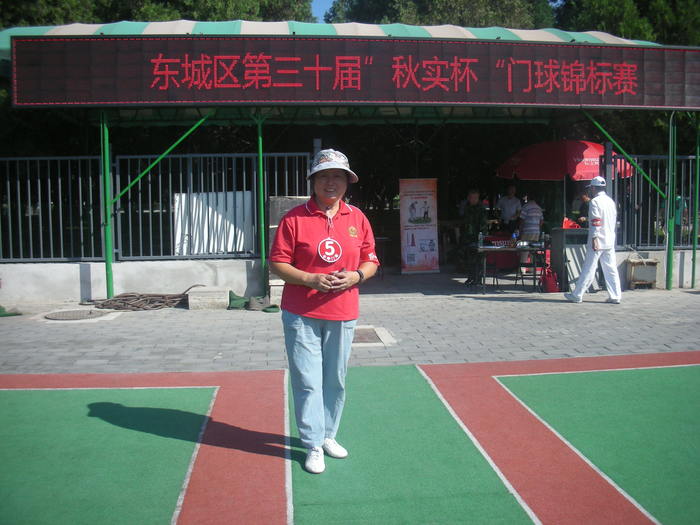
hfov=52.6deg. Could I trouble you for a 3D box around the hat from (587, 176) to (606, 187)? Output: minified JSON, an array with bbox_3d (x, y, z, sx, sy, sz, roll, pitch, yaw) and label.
[{"bbox_3d":[3.143,-1.033,9.025,0.260,0.130,0.190,3,7,34],"label":"hat"}]

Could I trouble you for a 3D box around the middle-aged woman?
[{"bbox_3d":[-0.147,0.245,3.709,0.540,1.635,0.420,-1,6,-6],"label":"middle-aged woman"}]

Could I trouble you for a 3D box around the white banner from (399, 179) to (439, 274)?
[{"bbox_3d":[1.198,-0.626,12.200,0.655,1.630,0.140,-3,6,-12],"label":"white banner"}]

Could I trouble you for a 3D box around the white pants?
[{"bbox_3d":[3.198,0.097,9.145,0.600,0.820,0.380,3,7,30],"label":"white pants"}]

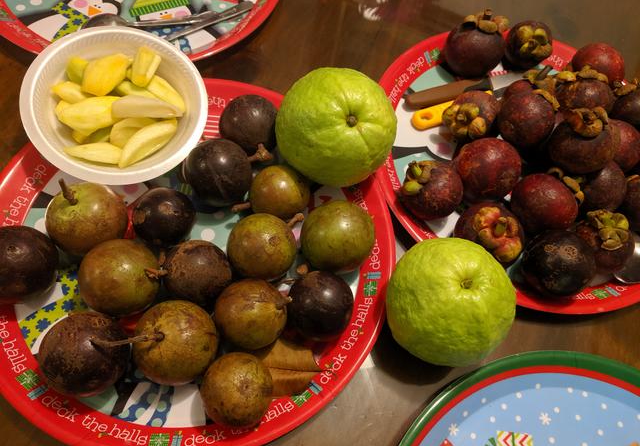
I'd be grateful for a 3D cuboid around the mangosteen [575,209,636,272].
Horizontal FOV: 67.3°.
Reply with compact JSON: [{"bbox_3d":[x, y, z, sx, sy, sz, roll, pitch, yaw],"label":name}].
[{"bbox_3d":[0.257,0.017,0.434,0.051,0.051,0.051,0,66,17],"label":"mangosteen"}]

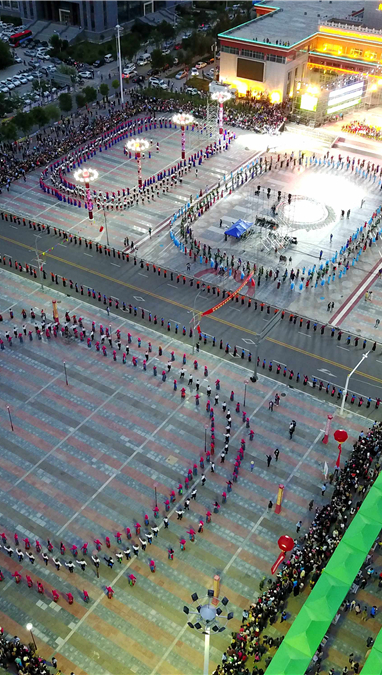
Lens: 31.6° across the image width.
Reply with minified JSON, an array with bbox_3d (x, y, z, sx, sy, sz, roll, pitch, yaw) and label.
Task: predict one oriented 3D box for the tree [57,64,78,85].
[{"bbox_3d":[-34.656,-73.772,189.313,6.037,5.744,6.037,22,44,26],"label":"tree"}]

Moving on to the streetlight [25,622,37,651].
[{"bbox_3d":[-14.666,27.920,62.859,0.550,4.650,0.550,23,44,25],"label":"streetlight"}]

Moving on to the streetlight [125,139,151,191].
[{"bbox_3d":[-10.445,-34.984,137.253,4.350,9.500,4.350,0,39,0],"label":"streetlight"}]

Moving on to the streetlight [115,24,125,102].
[{"bbox_3d":[-17.893,-69.578,173.557,2.400,19.776,2.400,0,38,0],"label":"streetlight"}]

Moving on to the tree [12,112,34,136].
[{"bbox_3d":[-39.576,-50.377,159.255,4.600,5.800,4.600,0,39,0],"label":"tree"}]

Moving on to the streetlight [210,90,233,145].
[{"bbox_3d":[7.268,-52.460,159.174,4.400,10.300,4.400,22,43,26],"label":"streetlight"}]

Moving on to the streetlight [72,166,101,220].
[{"bbox_3d":[-19.072,-26.286,126.404,4.350,9.500,4.350,0,39,0],"label":"streetlight"}]

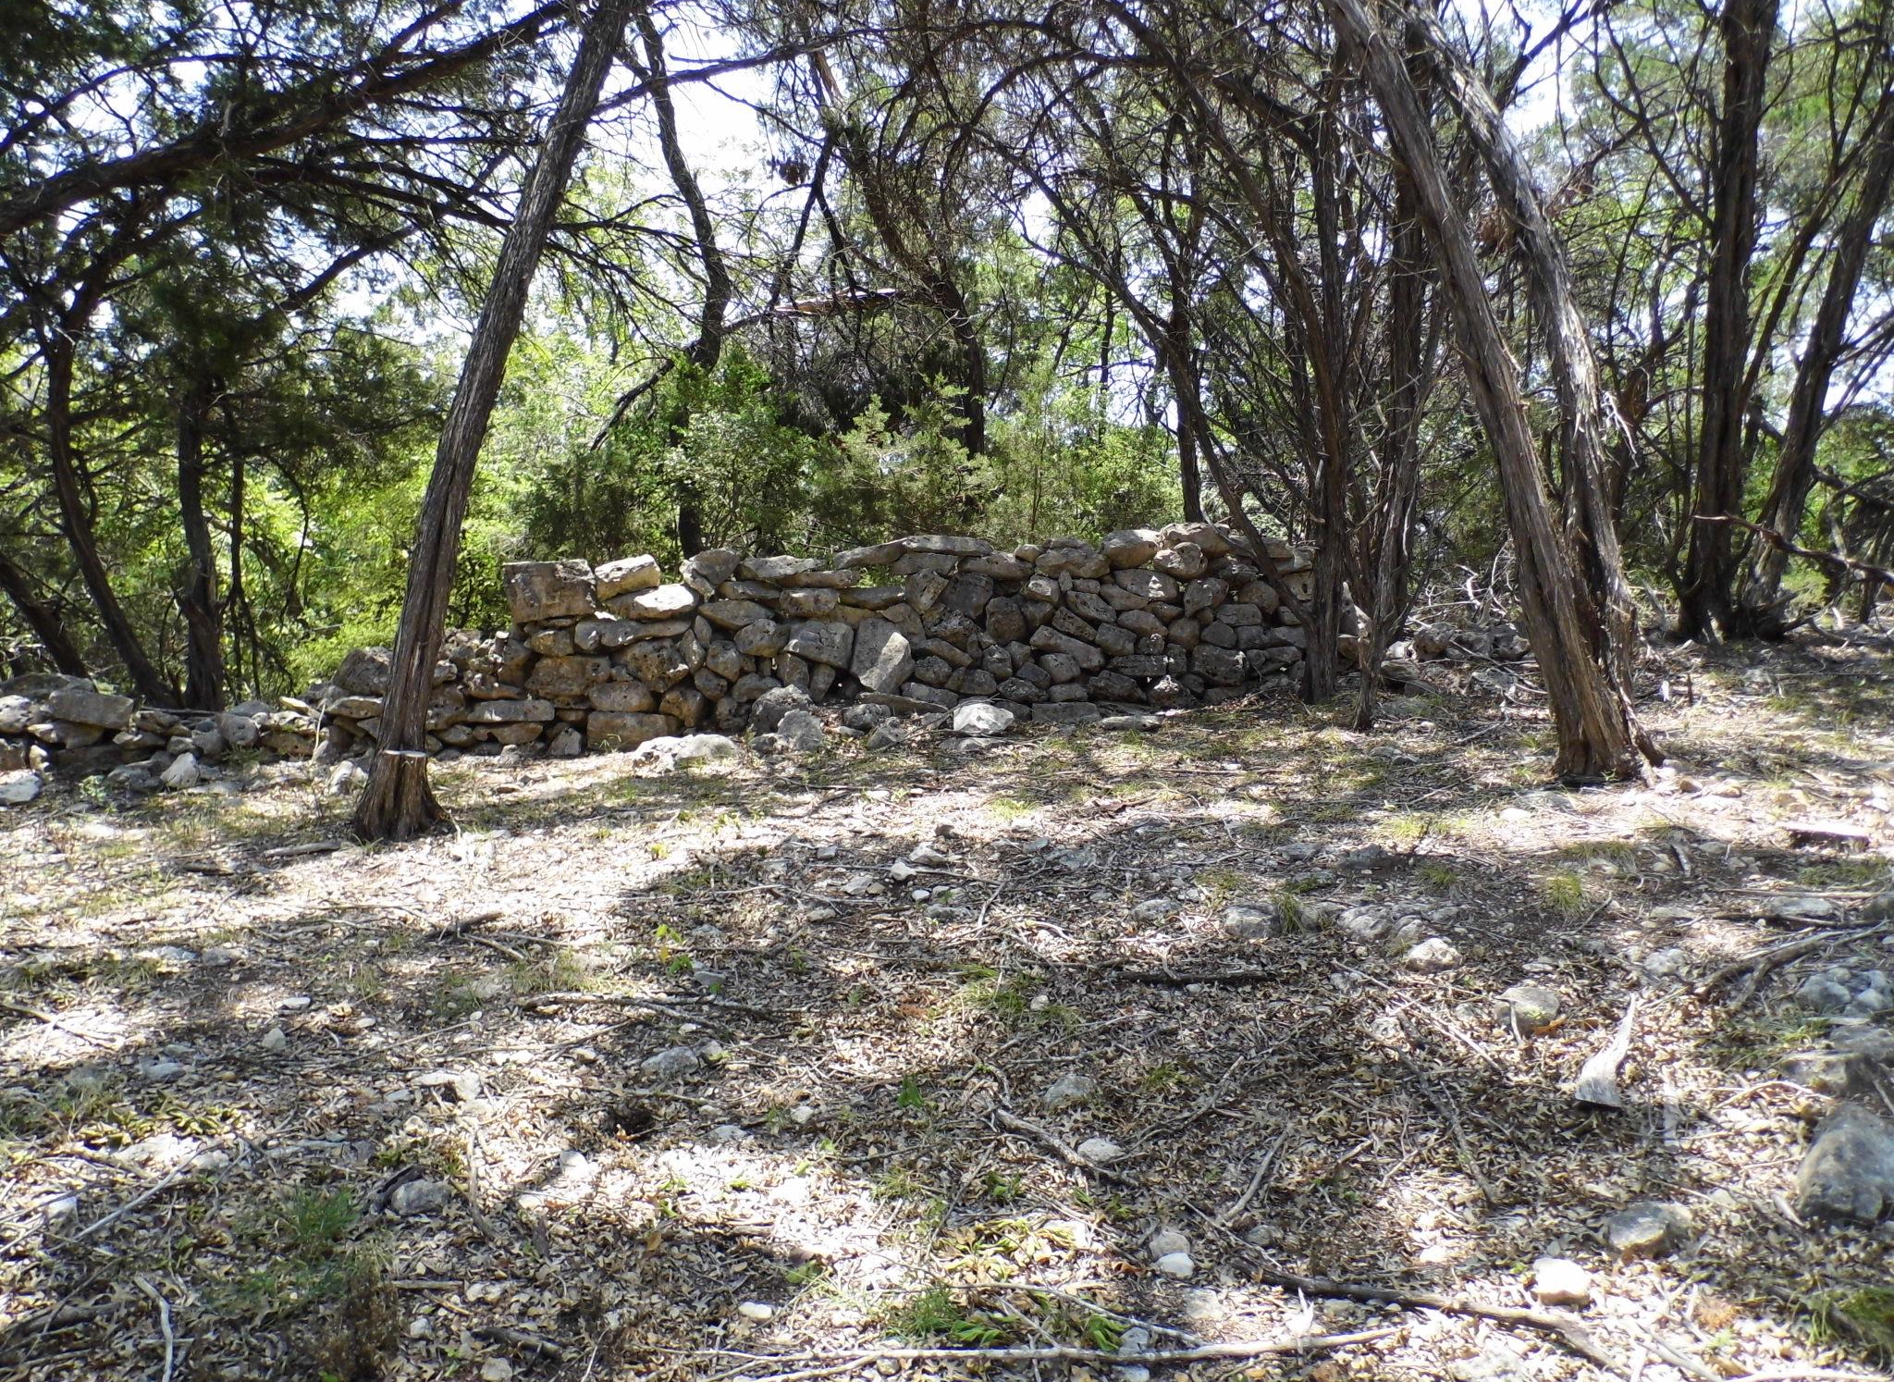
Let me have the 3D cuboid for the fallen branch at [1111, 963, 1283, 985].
[{"bbox_3d":[0.745,0.834,4.087,0.468,0.040,0.087,-1,9,9],"label":"fallen branch"}]

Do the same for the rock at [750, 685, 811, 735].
[{"bbox_3d":[-1.010,0.112,8.300,0.370,0.290,0.300,0,3,-7],"label":"rock"}]

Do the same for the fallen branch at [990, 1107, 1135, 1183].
[{"bbox_3d":[0.242,1.009,3.074,0.075,0.035,0.448,-9,11,-38],"label":"fallen branch"}]

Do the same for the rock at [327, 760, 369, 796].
[{"bbox_3d":[-3.435,0.501,7.850,0.210,0.190,0.180,0,3,-11],"label":"rock"}]

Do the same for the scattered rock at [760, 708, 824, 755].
[{"bbox_3d":[-0.984,0.260,8.750,0.400,0.280,0.320,1,3,0],"label":"scattered rock"}]

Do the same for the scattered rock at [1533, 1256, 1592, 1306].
[{"bbox_3d":[1.178,1.129,2.620,0.108,0.055,0.080,1,3,18],"label":"scattered rock"}]

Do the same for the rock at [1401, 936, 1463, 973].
[{"bbox_3d":[1.469,0.795,4.140,0.180,0.090,0.140,1,4,20],"label":"rock"}]

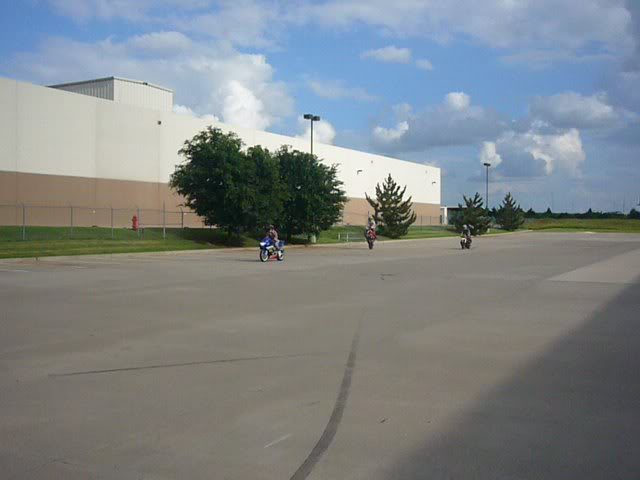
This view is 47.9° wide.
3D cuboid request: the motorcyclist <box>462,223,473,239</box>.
[{"bbox_3d":[8.693,-0.501,42.500,0.550,1.050,0.700,1,2,21],"label":"motorcyclist"}]

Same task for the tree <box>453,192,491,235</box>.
[{"bbox_3d":[17.648,-3.029,84.000,4.300,4.900,4.400,0,2,0],"label":"tree"}]

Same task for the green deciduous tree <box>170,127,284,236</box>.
[{"bbox_3d":[-6.093,-3.722,47.500,6.800,7.500,7.400,0,2,0],"label":"green deciduous tree"}]

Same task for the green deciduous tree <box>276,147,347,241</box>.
[{"bbox_3d":[-0.772,-3.418,53.000,5.400,7.000,5.400,0,2,0],"label":"green deciduous tree"}]

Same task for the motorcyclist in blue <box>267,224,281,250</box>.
[{"bbox_3d":[-1.864,-0.088,28.900,0.550,1.100,0.750,1,2,30],"label":"motorcyclist in blue"}]

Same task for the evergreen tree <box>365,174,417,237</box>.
[{"bbox_3d":[6.550,-3.113,67.000,4.700,6.000,4.800,0,2,0],"label":"evergreen tree"}]

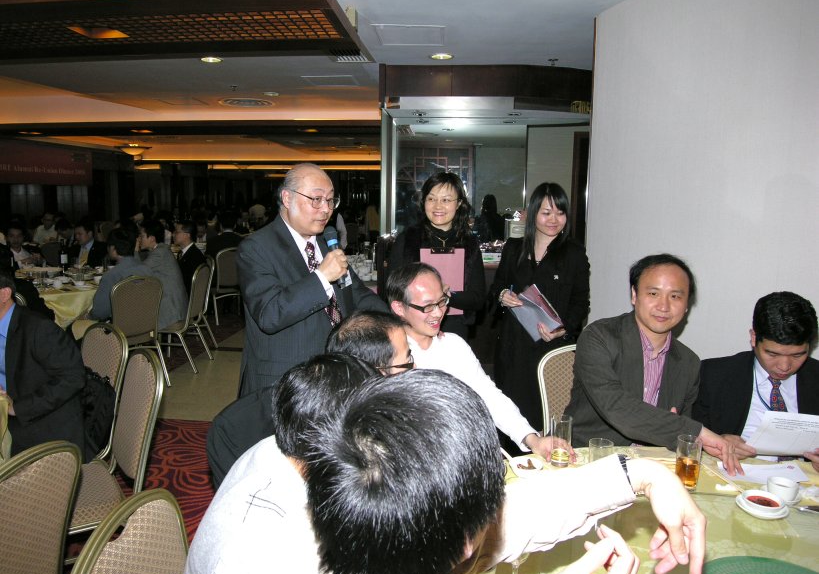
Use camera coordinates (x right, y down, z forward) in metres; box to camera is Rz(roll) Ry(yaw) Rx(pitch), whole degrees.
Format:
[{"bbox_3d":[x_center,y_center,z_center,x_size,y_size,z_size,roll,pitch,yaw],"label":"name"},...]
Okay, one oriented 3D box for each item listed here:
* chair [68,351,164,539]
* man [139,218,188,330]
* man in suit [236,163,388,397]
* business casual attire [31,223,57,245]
[{"bbox_3d":[-1.245,0.735,2.150,0.560,0.910,0.450,-9,12,-44],"label":"chair"},{"bbox_3d":[-2.271,0.080,5.045,0.780,1.310,0.520,3,9,17],"label":"man"},{"bbox_3d":[-0.353,0.366,2.073,0.600,1.620,0.520,-8,11,-44],"label":"man in suit"},{"bbox_3d":[-5.436,-0.670,8.498,0.480,0.580,0.300,-5,10,-30],"label":"business casual attire"}]

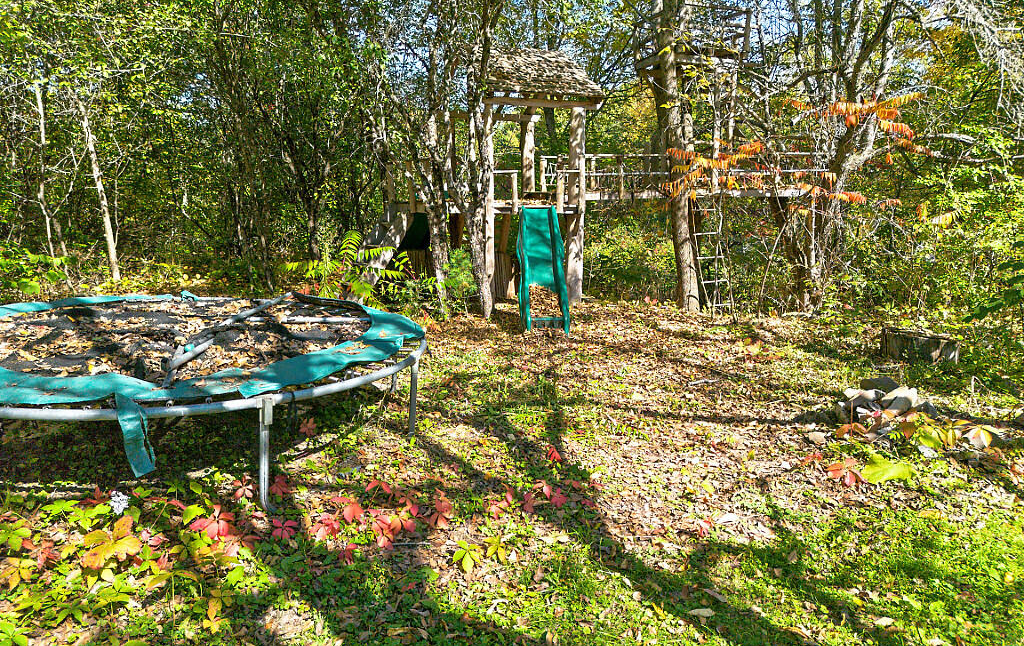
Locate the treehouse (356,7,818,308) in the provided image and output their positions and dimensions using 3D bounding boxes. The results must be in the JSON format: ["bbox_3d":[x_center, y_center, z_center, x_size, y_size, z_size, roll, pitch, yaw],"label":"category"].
[{"bbox_3d":[1.433,-2.730,12.813,7.700,4.600,3.000,0,14,-5],"label":"treehouse"}]

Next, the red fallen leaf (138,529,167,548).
[{"bbox_3d":[-2.424,1.451,4.801,0.197,0.070,0.150,-7,15,-28],"label":"red fallen leaf"}]

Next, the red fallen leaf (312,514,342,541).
[{"bbox_3d":[-1.317,1.444,5.013,0.205,0.071,0.270,-3,14,-16],"label":"red fallen leaf"}]

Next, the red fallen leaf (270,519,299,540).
[{"bbox_3d":[-1.596,1.449,4.980,0.191,0.070,0.156,-4,14,-19],"label":"red fallen leaf"}]

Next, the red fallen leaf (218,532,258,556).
[{"bbox_3d":[-1.315,1.060,3.414,0.183,0.067,0.118,-6,14,-22],"label":"red fallen leaf"}]

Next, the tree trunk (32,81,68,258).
[{"bbox_3d":[-9.050,-2.799,13.809,0.300,3.681,0.270,1,13,0],"label":"tree trunk"}]

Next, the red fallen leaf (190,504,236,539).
[{"bbox_3d":[-1.513,1.006,3.599,0.222,0.099,0.210,-6,15,-24],"label":"red fallen leaf"}]

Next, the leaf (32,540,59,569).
[{"bbox_3d":[-3.013,1.495,4.586,0.163,0.074,0.270,-9,17,-35],"label":"leaf"}]

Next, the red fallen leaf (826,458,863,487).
[{"bbox_3d":[2.804,1.261,5.987,0.294,0.120,0.270,7,15,26],"label":"red fallen leaf"}]

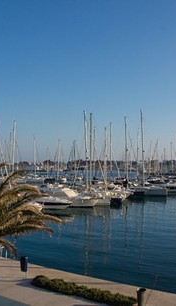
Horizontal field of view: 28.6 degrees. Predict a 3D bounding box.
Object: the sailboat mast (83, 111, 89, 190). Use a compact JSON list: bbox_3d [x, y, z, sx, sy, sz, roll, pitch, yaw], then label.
[{"bbox_3d":[-0.372,-0.560,73.053,0.220,16.770,0.220,-3,-2,0],"label":"sailboat mast"}]

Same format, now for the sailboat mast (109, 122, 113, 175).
[{"bbox_3d":[6.349,-0.164,97.053,0.220,16.900,0.220,1,-2,0],"label":"sailboat mast"}]

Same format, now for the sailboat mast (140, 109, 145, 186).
[{"bbox_3d":[12.935,-1.220,81.078,0.240,18.350,0.240,-2,-2,0],"label":"sailboat mast"}]

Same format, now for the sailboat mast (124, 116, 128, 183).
[{"bbox_3d":[8.536,0.029,76.036,0.220,15.790,0.220,-2,-2,0],"label":"sailboat mast"}]

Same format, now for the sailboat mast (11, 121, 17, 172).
[{"bbox_3d":[-19.895,-0.226,93.053,0.220,16.890,0.220,1,-2,0],"label":"sailboat mast"}]

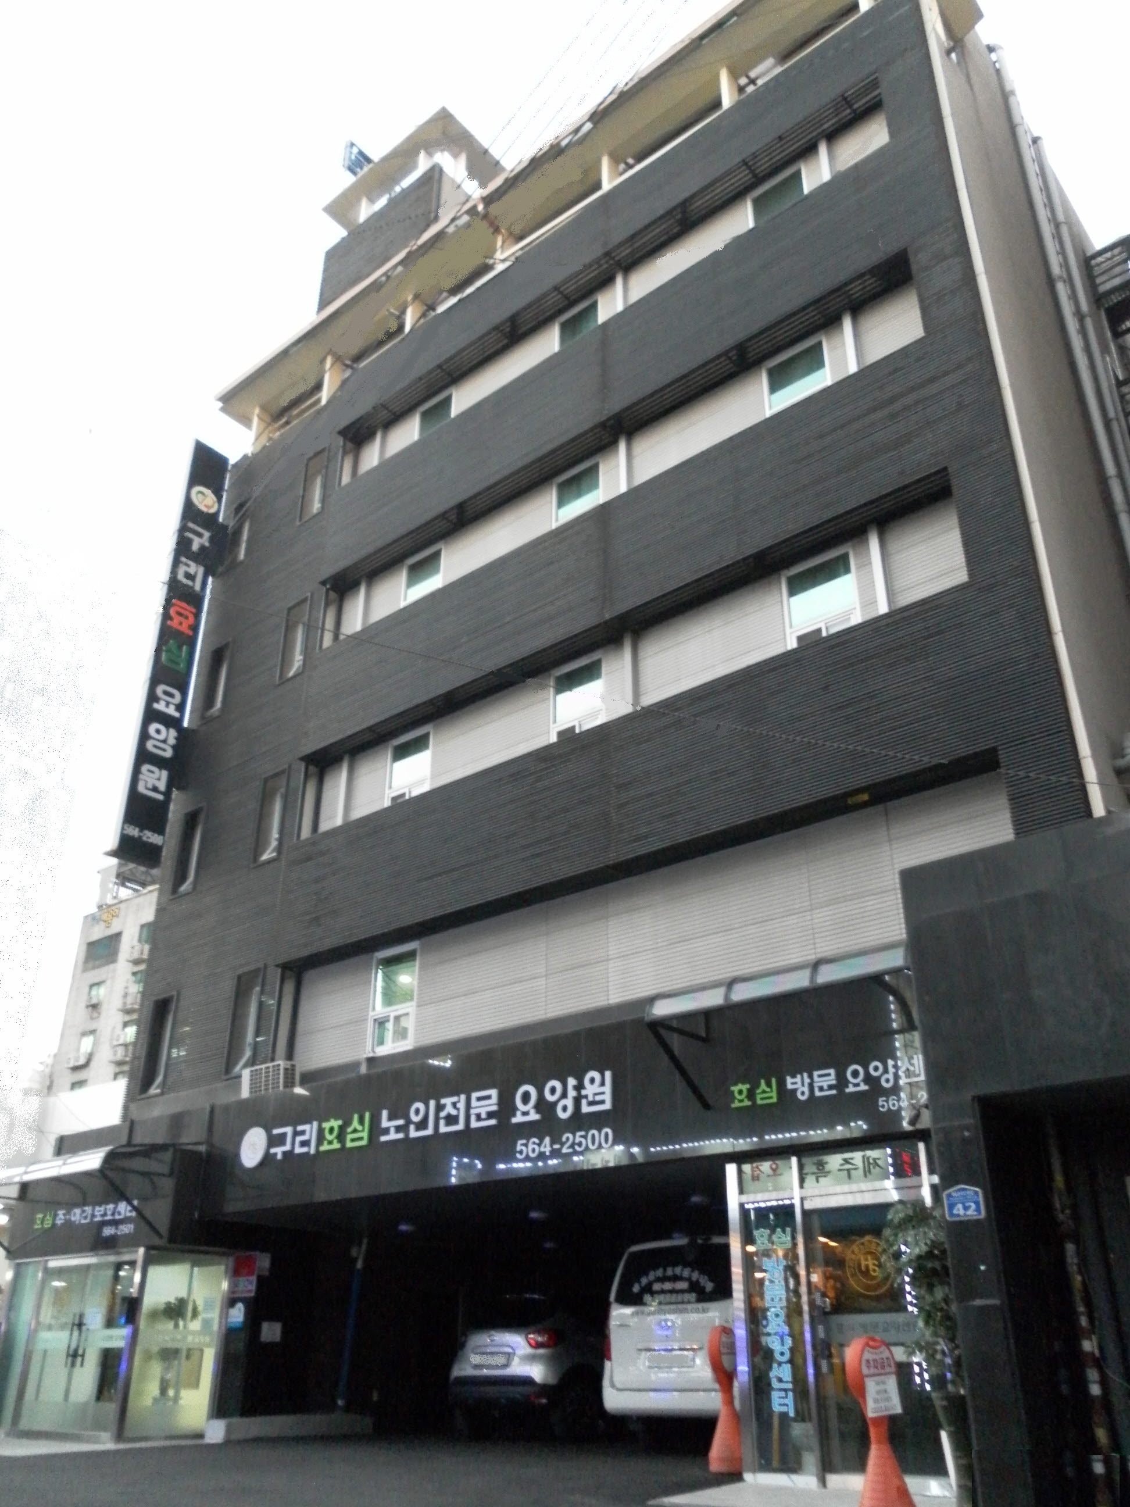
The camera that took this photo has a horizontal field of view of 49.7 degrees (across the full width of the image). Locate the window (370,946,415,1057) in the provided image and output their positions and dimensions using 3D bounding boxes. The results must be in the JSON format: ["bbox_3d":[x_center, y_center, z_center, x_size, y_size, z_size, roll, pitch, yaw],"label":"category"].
[{"bbox_3d":[-2.231,3.187,15.822,0.851,1.363,0.150,-21,-35,35],"label":"window"}]

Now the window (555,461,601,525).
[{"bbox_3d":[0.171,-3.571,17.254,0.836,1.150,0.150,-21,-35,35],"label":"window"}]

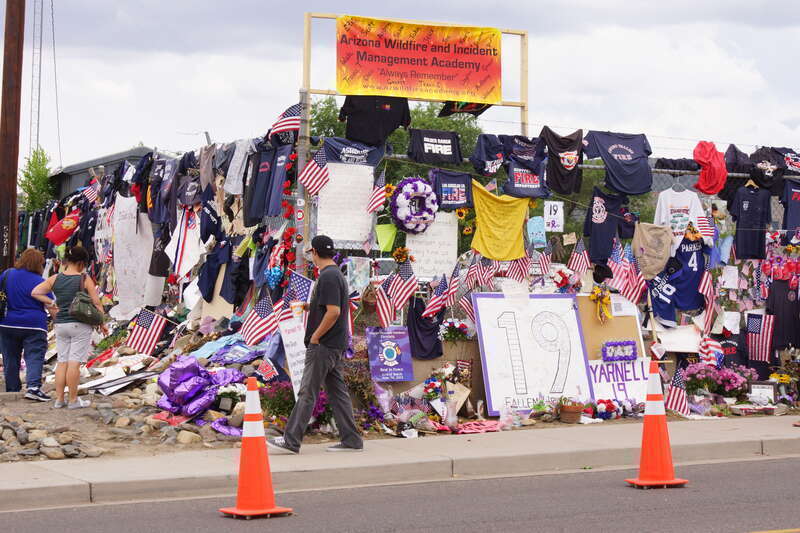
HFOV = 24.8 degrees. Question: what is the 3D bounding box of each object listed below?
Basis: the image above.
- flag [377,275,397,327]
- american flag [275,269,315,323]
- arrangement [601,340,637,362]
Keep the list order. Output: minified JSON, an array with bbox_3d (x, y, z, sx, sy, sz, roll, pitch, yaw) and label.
[{"bbox_3d":[-0.126,0.327,17.000,0.200,0.500,0.130,1,0,-24],"label":"flag"},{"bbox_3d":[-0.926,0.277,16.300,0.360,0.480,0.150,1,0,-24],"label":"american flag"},{"bbox_3d":[2.164,0.840,18.000,0.410,0.220,0.100,1,0,-28],"label":"arrangement"}]

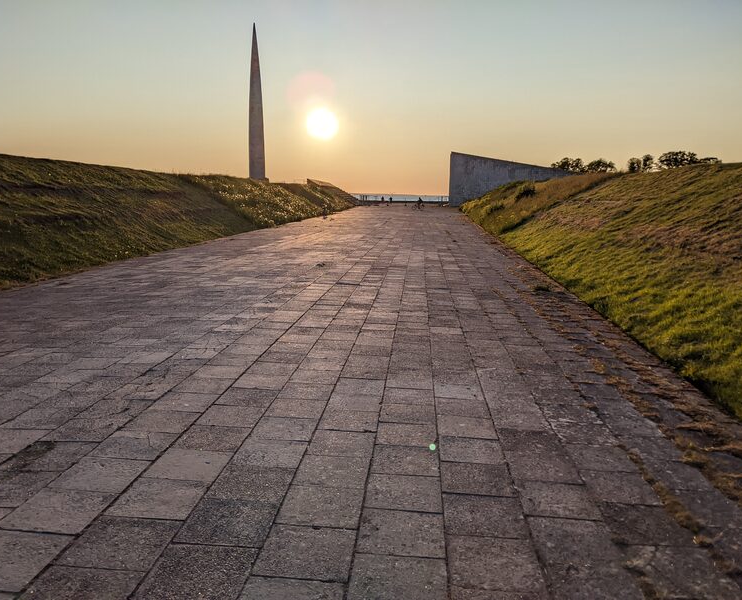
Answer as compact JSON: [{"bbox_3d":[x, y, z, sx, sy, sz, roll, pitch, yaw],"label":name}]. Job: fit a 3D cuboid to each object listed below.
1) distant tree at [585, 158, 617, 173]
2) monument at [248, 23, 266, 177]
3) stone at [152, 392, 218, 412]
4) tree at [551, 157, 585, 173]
[{"bbox_3d":[55.445,-29.213,150.800,8.000,9.500,7.500,2,10,4],"label":"distant tree"},{"bbox_3d":[-26.556,-45.818,144.758,3.700,35.000,3.600,2,10,4],"label":"monument"},{"bbox_3d":[-1.377,0.790,4.626,0.410,0.070,0.420,3,9,4],"label":"stone"},{"bbox_3d":[47.392,-29.573,150.800,8.200,9.500,7.500,2,10,4],"label":"tree"}]

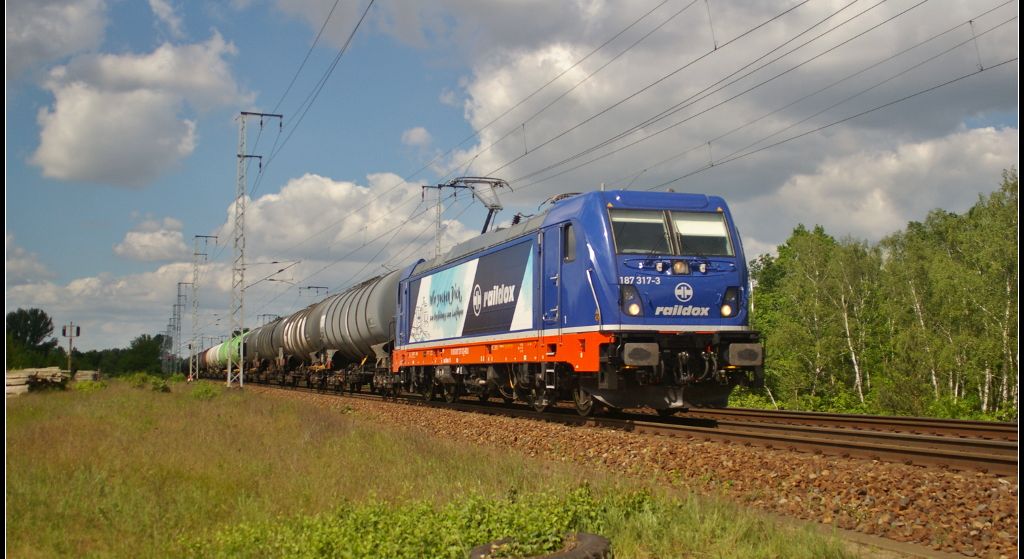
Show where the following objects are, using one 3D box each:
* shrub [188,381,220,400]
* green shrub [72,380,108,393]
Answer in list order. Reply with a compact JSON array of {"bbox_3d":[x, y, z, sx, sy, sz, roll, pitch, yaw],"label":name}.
[{"bbox_3d":[-13.524,4.882,52.500,1.400,0.820,1.200,1,-5,-14],"label":"shrub"},{"bbox_3d":[-23.305,5.916,66.000,1.900,0.800,1.500,2,-5,-19],"label":"green shrub"}]

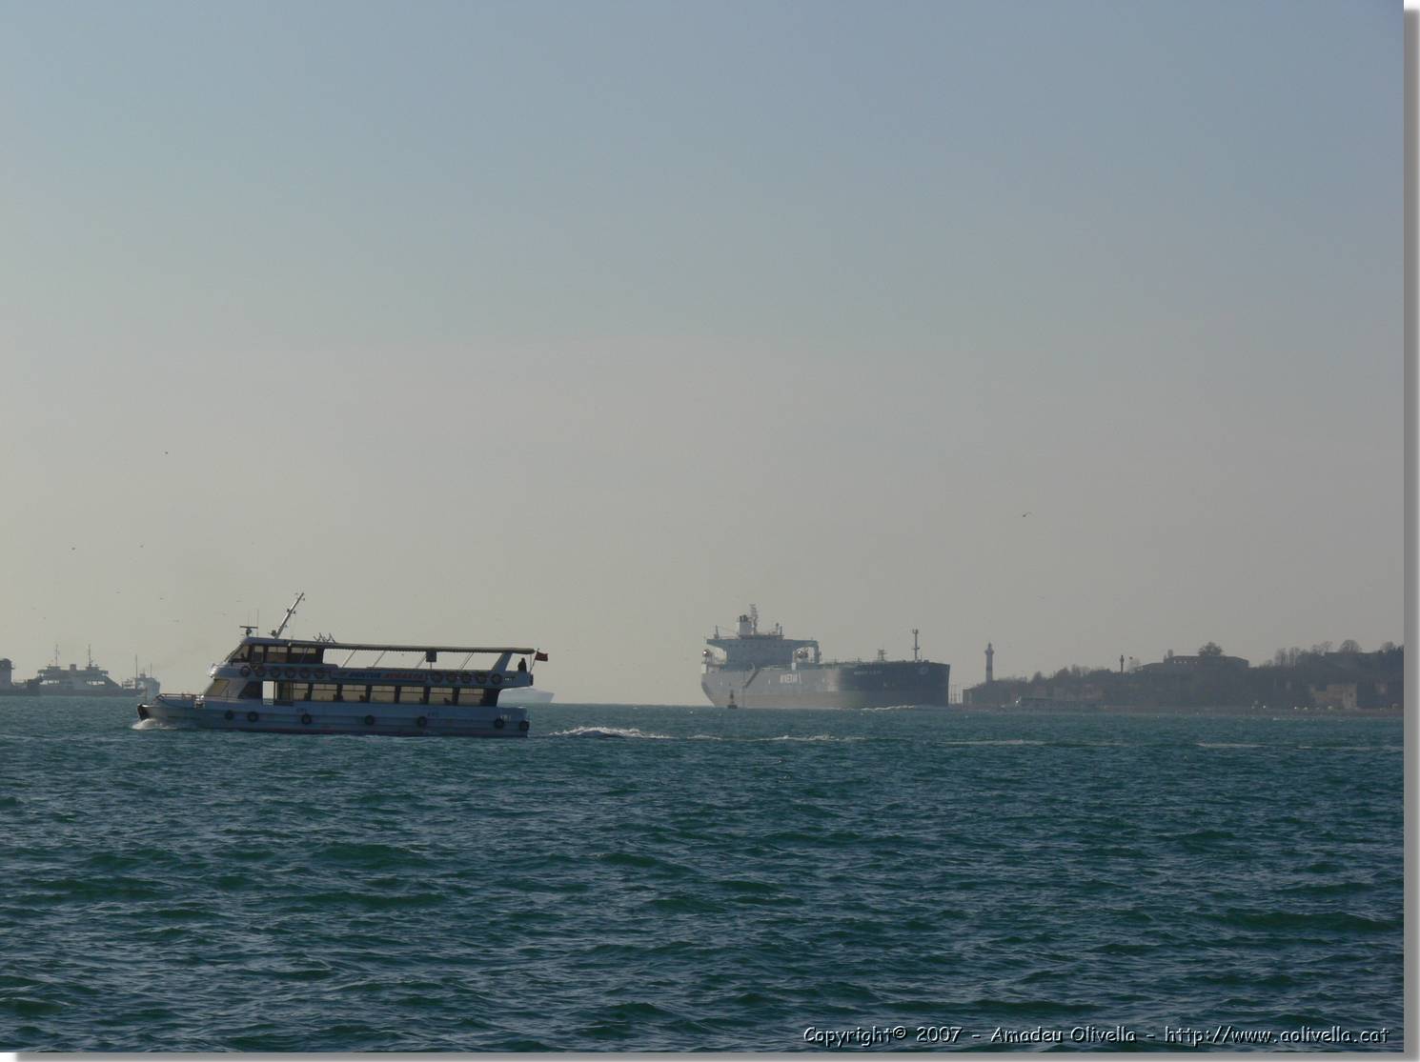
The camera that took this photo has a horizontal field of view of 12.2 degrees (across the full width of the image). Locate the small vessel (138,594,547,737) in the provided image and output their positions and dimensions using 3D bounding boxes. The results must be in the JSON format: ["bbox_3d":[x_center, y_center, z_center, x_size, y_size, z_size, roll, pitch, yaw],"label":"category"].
[{"bbox_3d":[-26.480,9.670,480.000,29.400,10.100,6.800,1,-1,-2],"label":"small vessel"}]

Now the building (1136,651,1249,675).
[{"bbox_3d":[240.270,66.030,3312.000,55.400,12.200,25.000,1,-1,4],"label":"building"}]

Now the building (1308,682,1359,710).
[{"bbox_3d":[276.950,73.570,2956.000,21.800,12.100,13.000,1,-1,5],"label":"building"}]

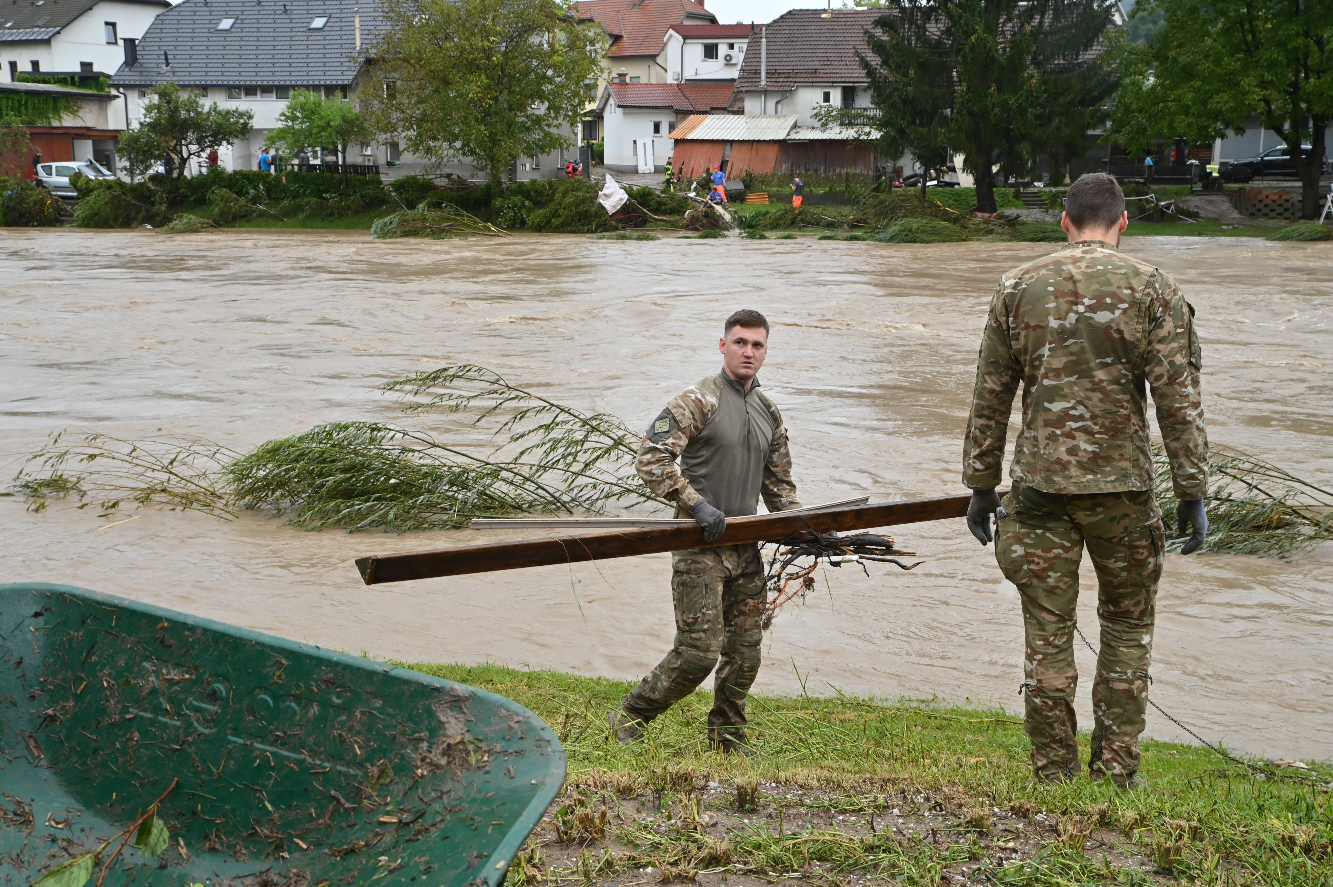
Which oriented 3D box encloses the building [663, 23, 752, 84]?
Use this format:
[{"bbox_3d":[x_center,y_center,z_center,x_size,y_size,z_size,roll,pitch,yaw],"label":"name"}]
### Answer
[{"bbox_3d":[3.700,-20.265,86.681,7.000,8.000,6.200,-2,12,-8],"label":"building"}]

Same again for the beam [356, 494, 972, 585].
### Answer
[{"bbox_3d":[0.253,0.314,5.372,2.920,0.085,0.060,-3,12,-35],"label":"beam"}]

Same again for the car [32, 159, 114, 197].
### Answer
[{"bbox_3d":[-25.900,-11.580,65.013,3.600,1.540,1.660,3,12,14],"label":"car"}]

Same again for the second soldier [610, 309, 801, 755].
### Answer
[{"bbox_3d":[0.155,0.360,5.618,0.620,1.740,0.580,-11,16,-41],"label":"second soldier"}]

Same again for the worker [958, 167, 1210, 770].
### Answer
[{"bbox_3d":[1.200,0.129,4.301,0.670,1.800,0.400,3,12,14],"label":"worker"}]

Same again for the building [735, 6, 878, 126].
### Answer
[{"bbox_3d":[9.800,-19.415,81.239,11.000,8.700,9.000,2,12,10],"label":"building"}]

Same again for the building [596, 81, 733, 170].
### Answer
[{"bbox_3d":[0.150,-16.419,76.764,6.400,4.500,5.000,-3,12,-12],"label":"building"}]

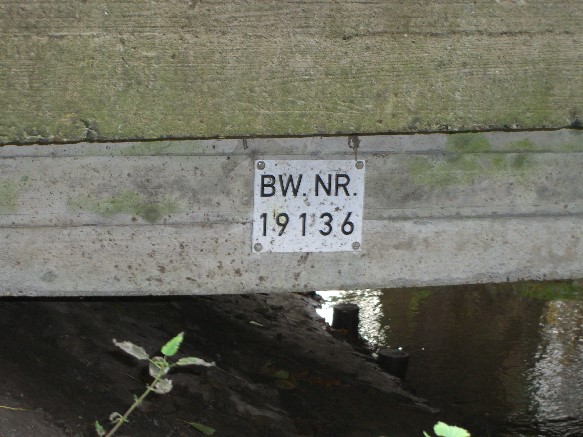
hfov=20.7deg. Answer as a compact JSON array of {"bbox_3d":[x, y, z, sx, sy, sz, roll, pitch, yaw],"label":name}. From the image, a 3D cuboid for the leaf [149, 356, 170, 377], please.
[{"bbox_3d":[-0.200,0.224,2.420,0.033,0.028,0.020,1,9,0],"label":"leaf"}]

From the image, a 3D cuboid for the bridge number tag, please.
[{"bbox_3d":[0.033,-0.022,2.964,0.210,0.172,0.005,0,9,-14],"label":"bridge number tag"}]

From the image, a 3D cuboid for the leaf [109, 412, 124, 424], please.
[{"bbox_3d":[-0.265,0.303,2.420,0.024,0.017,0.020,1,9,0],"label":"leaf"}]

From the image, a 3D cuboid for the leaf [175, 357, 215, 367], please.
[{"bbox_3d":[-0.147,0.216,2.420,0.060,0.014,0.025,1,9,0],"label":"leaf"}]

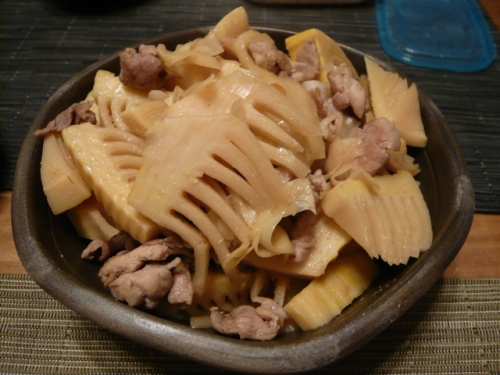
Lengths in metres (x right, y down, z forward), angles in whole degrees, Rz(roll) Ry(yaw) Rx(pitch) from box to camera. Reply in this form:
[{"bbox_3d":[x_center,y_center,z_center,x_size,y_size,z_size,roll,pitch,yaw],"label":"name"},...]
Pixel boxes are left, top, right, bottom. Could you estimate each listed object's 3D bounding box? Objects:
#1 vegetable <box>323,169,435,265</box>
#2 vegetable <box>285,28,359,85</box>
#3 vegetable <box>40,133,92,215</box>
[{"bbox_3d":[0.080,0.020,0.253,0.056,0.021,0.049,-4,67,-10],"label":"vegetable"},{"bbox_3d":[0.062,-0.112,0.349,0.038,0.028,0.056,-24,52,-16],"label":"vegetable"},{"bbox_3d":[-0.127,-0.010,0.280,0.028,0.019,0.051,-36,55,2],"label":"vegetable"}]

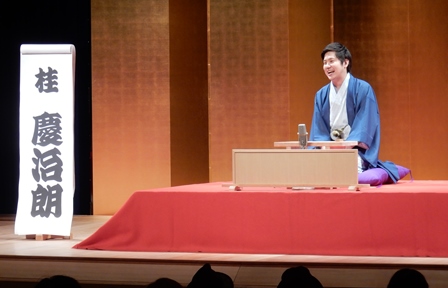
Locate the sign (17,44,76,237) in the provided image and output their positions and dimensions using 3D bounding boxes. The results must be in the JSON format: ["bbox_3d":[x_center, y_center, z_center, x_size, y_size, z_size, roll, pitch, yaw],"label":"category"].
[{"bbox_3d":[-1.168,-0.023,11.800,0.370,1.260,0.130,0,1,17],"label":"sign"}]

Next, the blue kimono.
[{"bbox_3d":[0.837,-0.099,11.900,0.570,0.720,0.700,0,1,26],"label":"blue kimono"}]

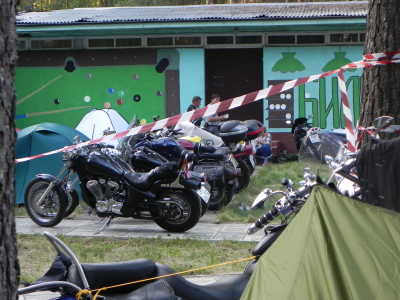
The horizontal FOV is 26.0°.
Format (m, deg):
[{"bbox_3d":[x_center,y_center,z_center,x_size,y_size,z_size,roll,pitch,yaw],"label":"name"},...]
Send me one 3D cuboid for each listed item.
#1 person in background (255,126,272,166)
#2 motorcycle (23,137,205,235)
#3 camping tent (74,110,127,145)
[{"bbox_3d":[1.612,-0.119,22.022,0.500,1.030,0.700,1,3,14],"label":"person in background"},{"bbox_3d":[-1.050,0.402,10.533,2.330,1.140,0.830,1,3,17],"label":"motorcycle"},{"bbox_3d":[-2.200,-0.193,19.615,1.800,1.420,1.900,1,3,25],"label":"camping tent"}]

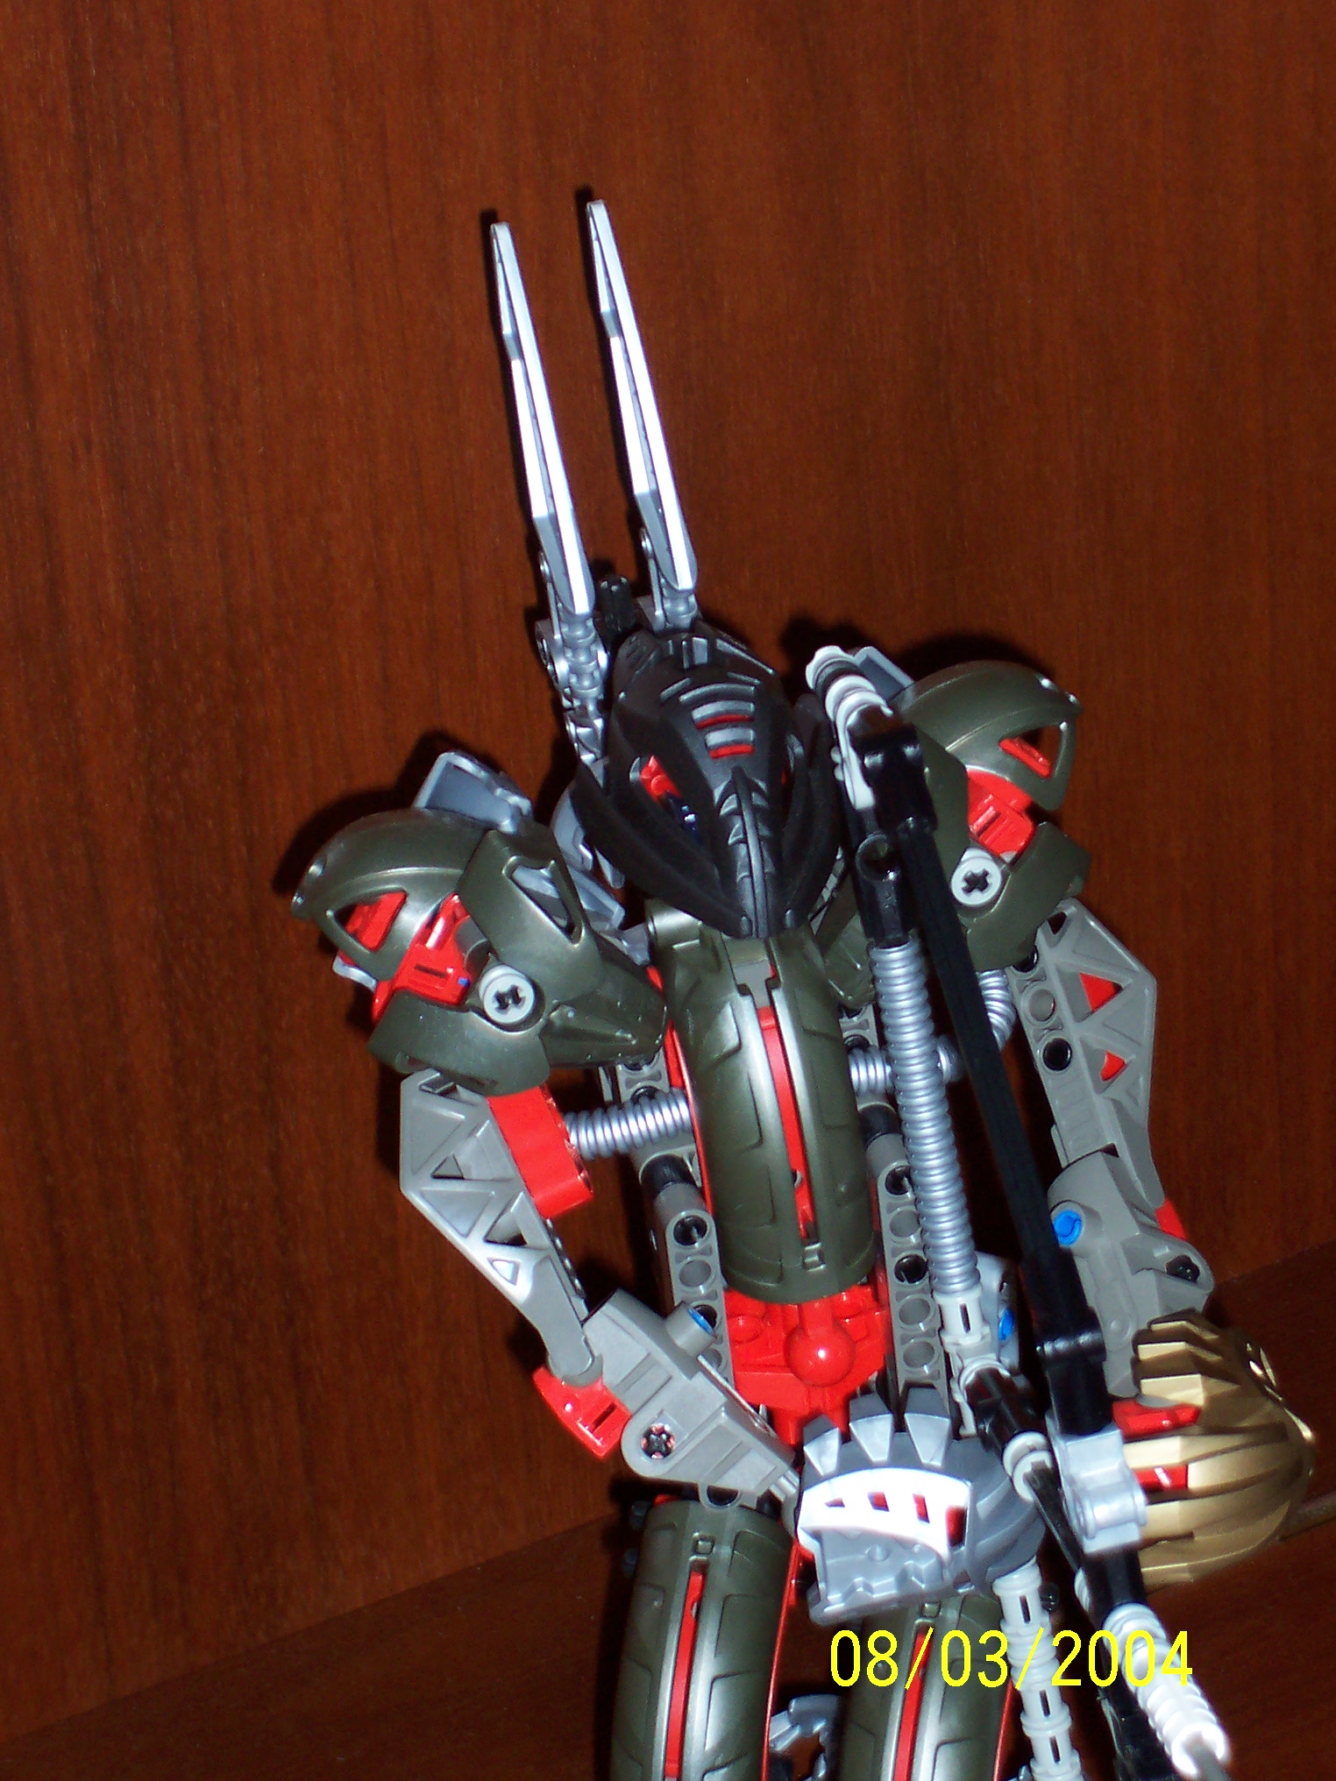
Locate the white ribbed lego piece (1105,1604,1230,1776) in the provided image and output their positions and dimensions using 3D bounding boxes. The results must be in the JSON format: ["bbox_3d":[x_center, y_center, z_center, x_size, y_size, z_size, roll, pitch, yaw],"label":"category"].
[{"bbox_3d":[0.066,0.106,0.760,0.008,0.008,0.025,-28,52,0],"label":"white ribbed lego piece"}]

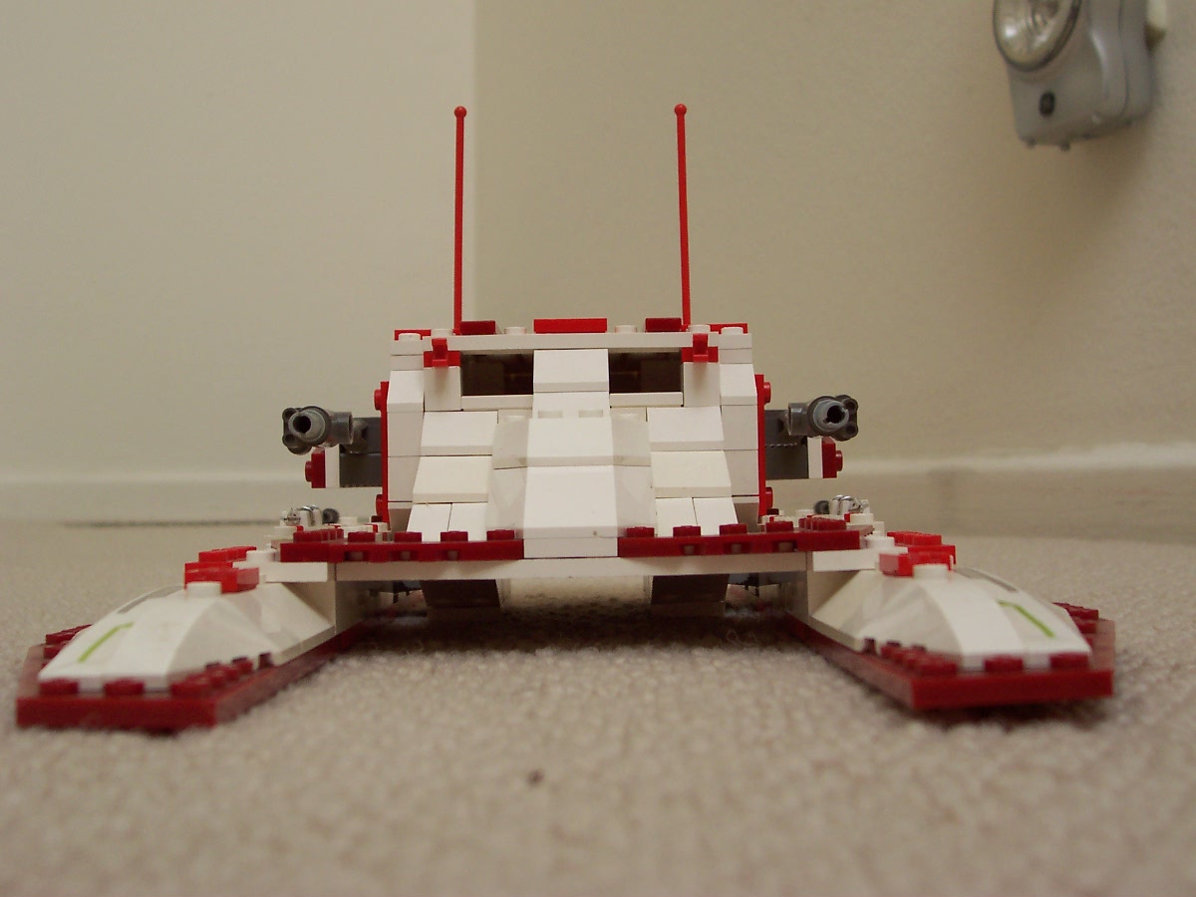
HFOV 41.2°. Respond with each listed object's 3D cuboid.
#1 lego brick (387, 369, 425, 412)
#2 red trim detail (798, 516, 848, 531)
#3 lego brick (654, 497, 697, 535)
[{"bbox_3d":[-0.042,-0.013,0.351,0.008,0.010,0.016,-1,-1,0],"label":"lego brick"},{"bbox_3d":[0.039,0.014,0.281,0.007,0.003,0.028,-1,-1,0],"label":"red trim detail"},{"bbox_3d":[0.015,0.014,0.315,0.008,0.010,0.022,-1,-1,0],"label":"lego brick"}]

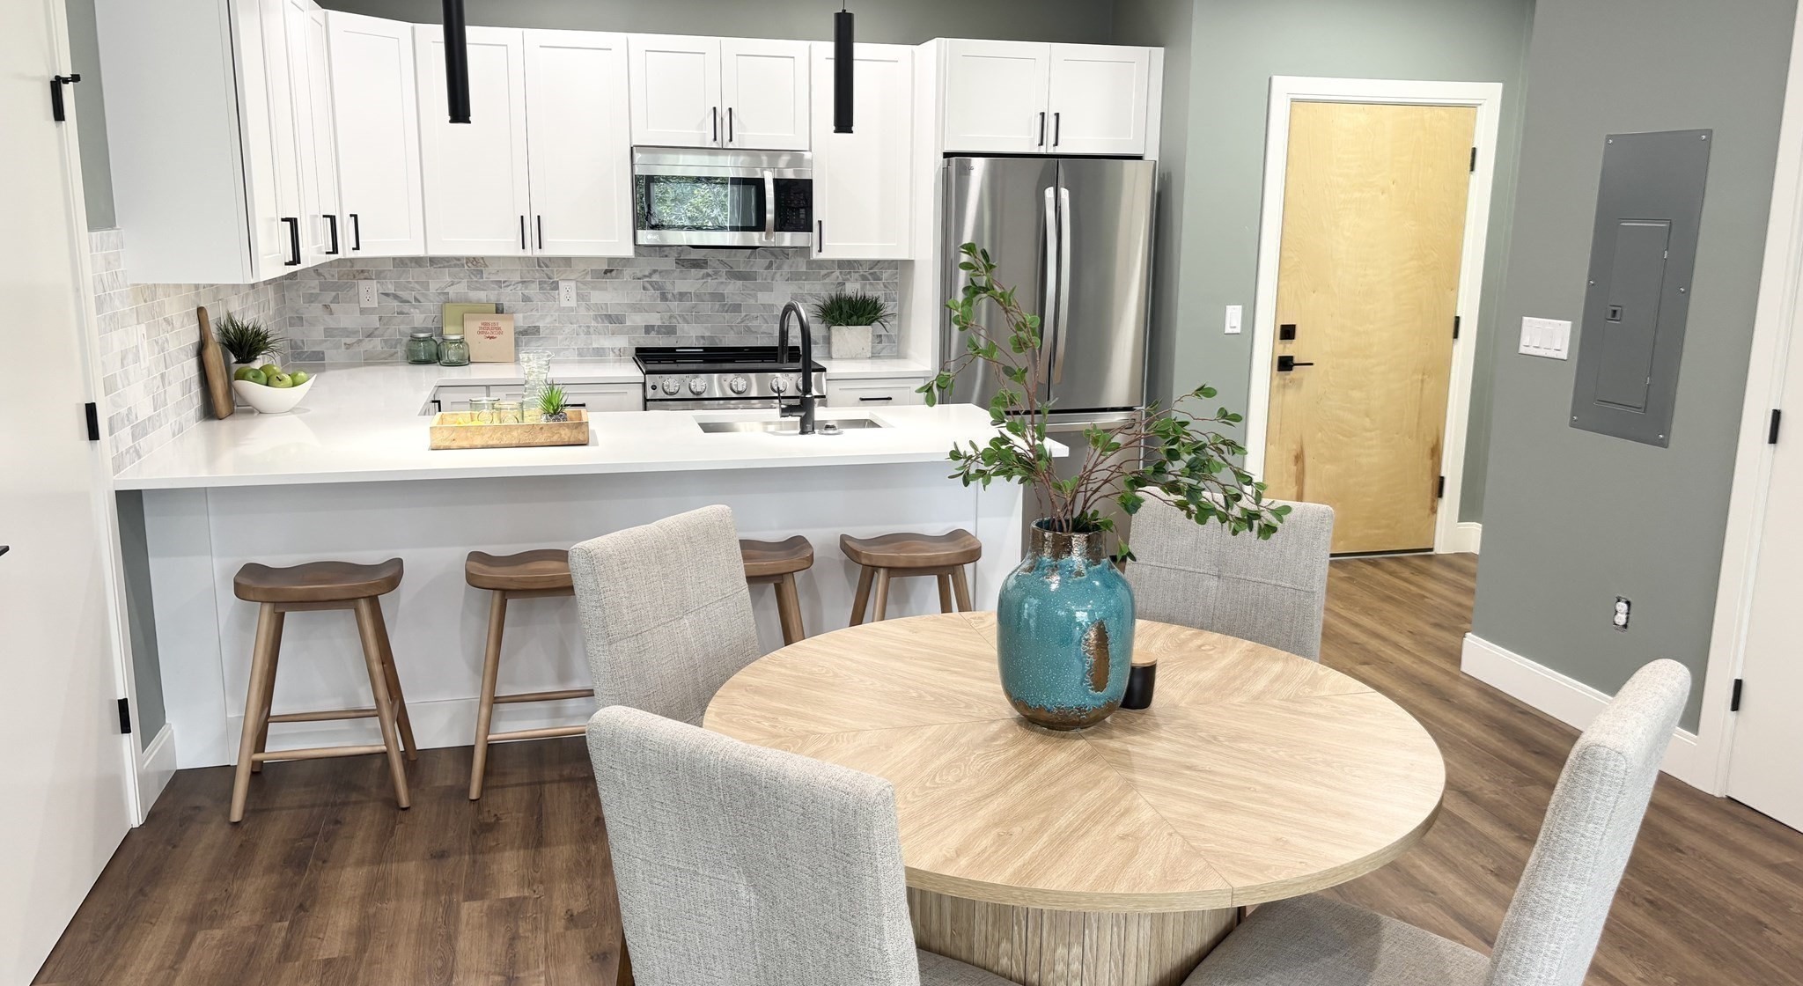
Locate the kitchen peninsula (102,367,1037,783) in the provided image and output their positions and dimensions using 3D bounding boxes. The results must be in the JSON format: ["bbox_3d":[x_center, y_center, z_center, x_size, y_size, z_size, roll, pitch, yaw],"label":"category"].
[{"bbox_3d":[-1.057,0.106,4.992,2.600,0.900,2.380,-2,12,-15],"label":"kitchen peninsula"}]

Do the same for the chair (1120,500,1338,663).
[{"bbox_3d":[0.581,0.554,2.811,0.485,1.000,0.600,7,13,27],"label":"chair"}]

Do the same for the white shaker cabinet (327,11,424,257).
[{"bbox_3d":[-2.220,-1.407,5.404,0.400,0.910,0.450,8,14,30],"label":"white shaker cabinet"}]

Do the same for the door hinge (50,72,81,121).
[{"bbox_3d":[-1.921,-0.906,3.105,0.075,0.110,0.035,-2,12,-15],"label":"door hinge"}]

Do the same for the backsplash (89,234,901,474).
[{"bbox_3d":[-1.016,-0.650,4.919,2.700,0.610,2.530,-2,12,-15],"label":"backsplash"}]

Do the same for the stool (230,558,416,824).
[{"bbox_3d":[-1.592,0.512,3.723,0.455,0.640,0.365,-2,12,-15],"label":"stool"}]

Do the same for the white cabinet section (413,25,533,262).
[{"bbox_3d":[-1.779,-1.455,5.671,0.423,0.909,0.330,-2,12,-14],"label":"white cabinet section"}]

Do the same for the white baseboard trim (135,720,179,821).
[{"bbox_3d":[-2.032,0.764,3.702,0.022,0.142,0.350,-2,12,-15],"label":"white baseboard trim"}]

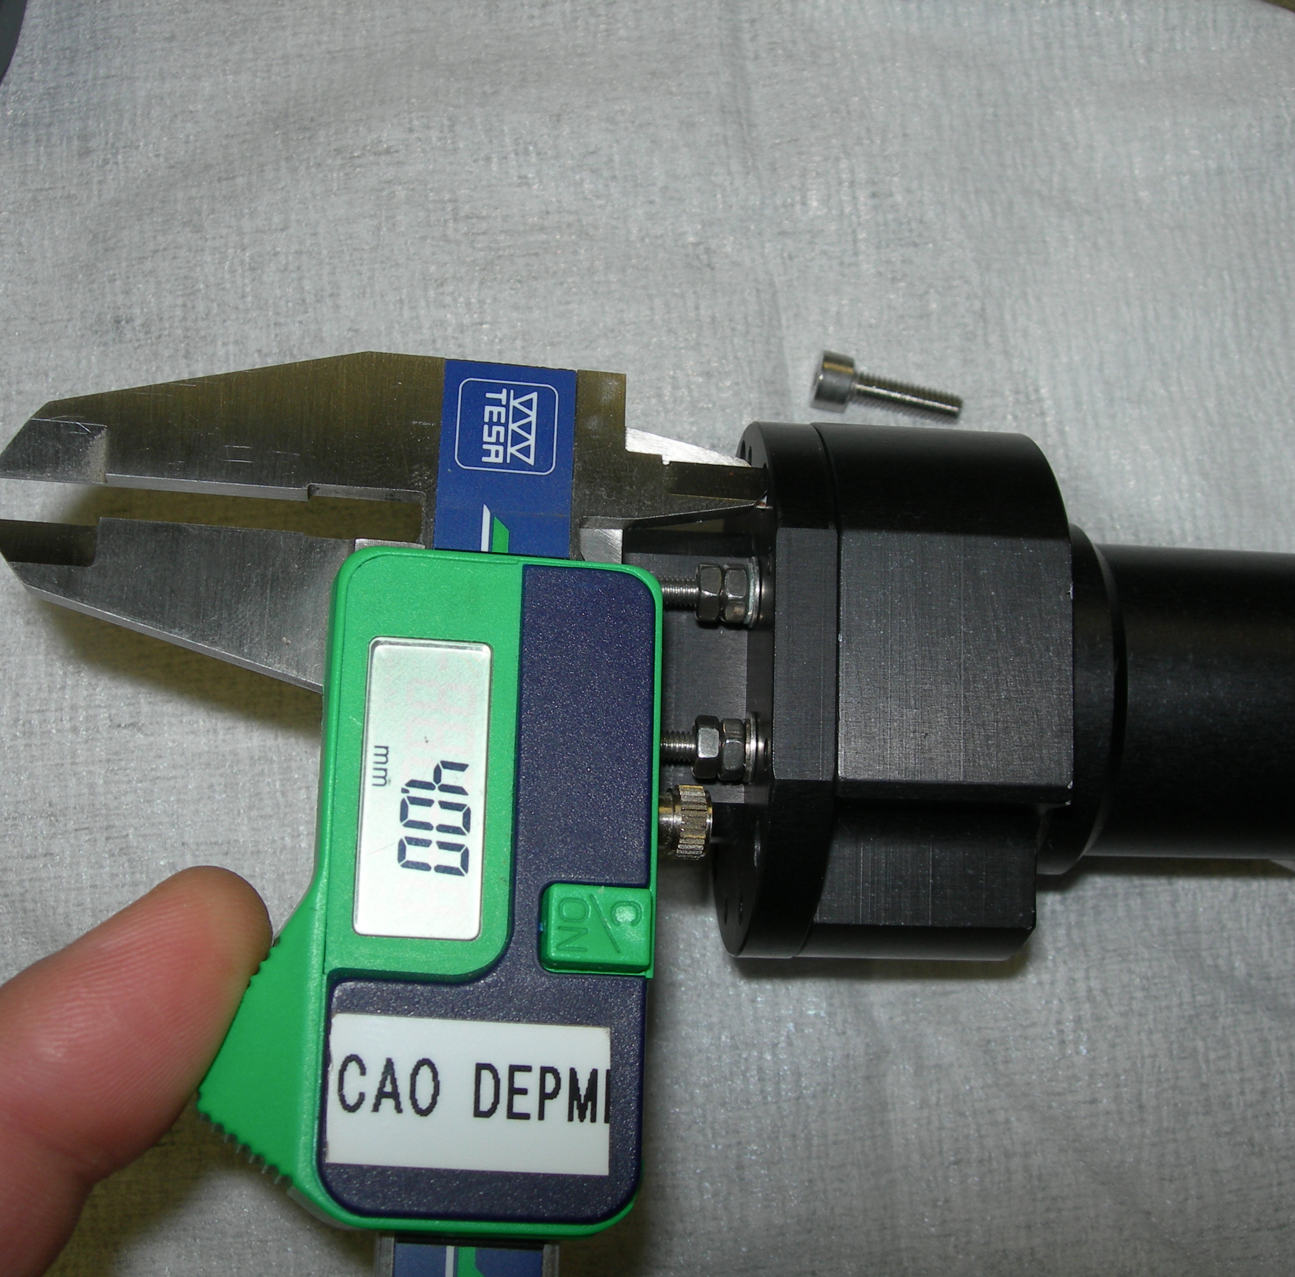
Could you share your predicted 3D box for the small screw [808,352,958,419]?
[{"bbox_3d":[0.029,-0.029,0.223,0.018,0.007,0.007,12,80,-6],"label":"small screw"}]

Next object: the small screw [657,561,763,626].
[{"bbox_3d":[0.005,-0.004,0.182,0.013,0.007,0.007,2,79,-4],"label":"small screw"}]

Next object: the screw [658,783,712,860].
[{"bbox_3d":[0.003,0.018,0.180,0.007,0.007,0.007,2,79,-4],"label":"screw"}]

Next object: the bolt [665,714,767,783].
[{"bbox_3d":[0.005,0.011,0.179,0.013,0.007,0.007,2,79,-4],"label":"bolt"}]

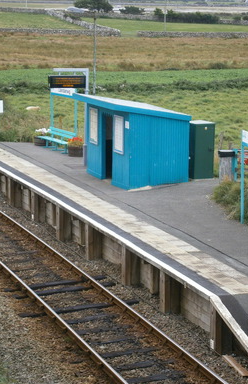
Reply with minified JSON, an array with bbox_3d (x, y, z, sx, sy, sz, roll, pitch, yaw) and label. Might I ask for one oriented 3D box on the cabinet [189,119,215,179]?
[{"bbox_3d":[2.147,-1.226,31.157,0.627,1.575,0.779,-5,12,-24],"label":"cabinet"}]

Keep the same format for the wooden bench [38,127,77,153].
[{"bbox_3d":[-2.235,-1.716,36.211,0.546,0.719,1.984,-6,13,-27],"label":"wooden bench"}]

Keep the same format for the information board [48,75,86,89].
[{"bbox_3d":[-1.708,-3.372,33.053,1.133,0.380,0.202,1,11,6],"label":"information board"}]

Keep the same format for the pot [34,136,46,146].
[{"bbox_3d":[-2.786,-1.777,37.572,0.627,0.304,0.627,0,11,0],"label":"pot"}]

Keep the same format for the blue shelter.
[{"bbox_3d":[0.199,-1.545,31.135,2.388,2.378,3.036,-5,12,-24],"label":"blue shelter"}]

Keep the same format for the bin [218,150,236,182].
[{"bbox_3d":[2.905,-0.710,30.560,0.466,0.921,0.466,-5,12,-24],"label":"bin"}]

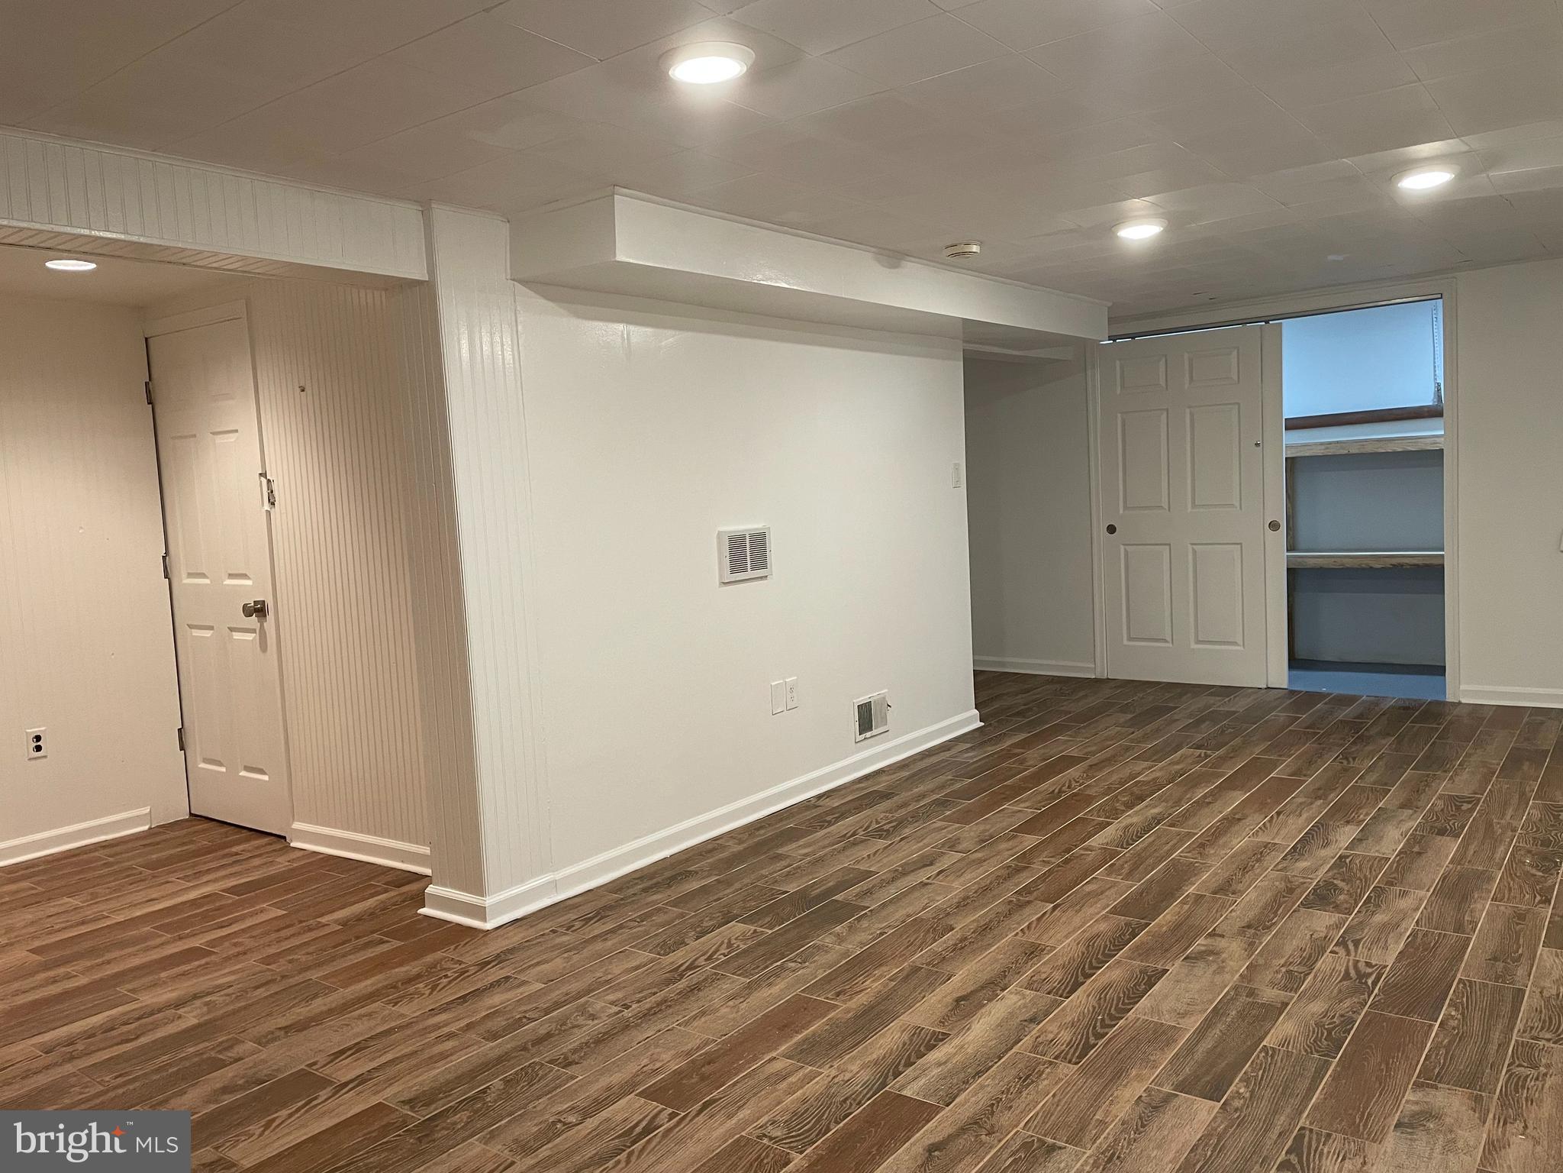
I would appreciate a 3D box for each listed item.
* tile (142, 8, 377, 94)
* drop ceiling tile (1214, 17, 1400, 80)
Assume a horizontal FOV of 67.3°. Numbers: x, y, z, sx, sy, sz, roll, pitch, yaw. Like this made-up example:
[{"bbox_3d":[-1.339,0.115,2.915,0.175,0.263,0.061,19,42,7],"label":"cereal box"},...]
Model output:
[{"bbox_3d":[-1.007,-1.029,2.257,0.305,0.020,0.305,1,6,37],"label":"tile"},{"bbox_3d":[1.134,-1.163,2.537,0.305,0.018,0.305,1,7,37],"label":"drop ceiling tile"}]

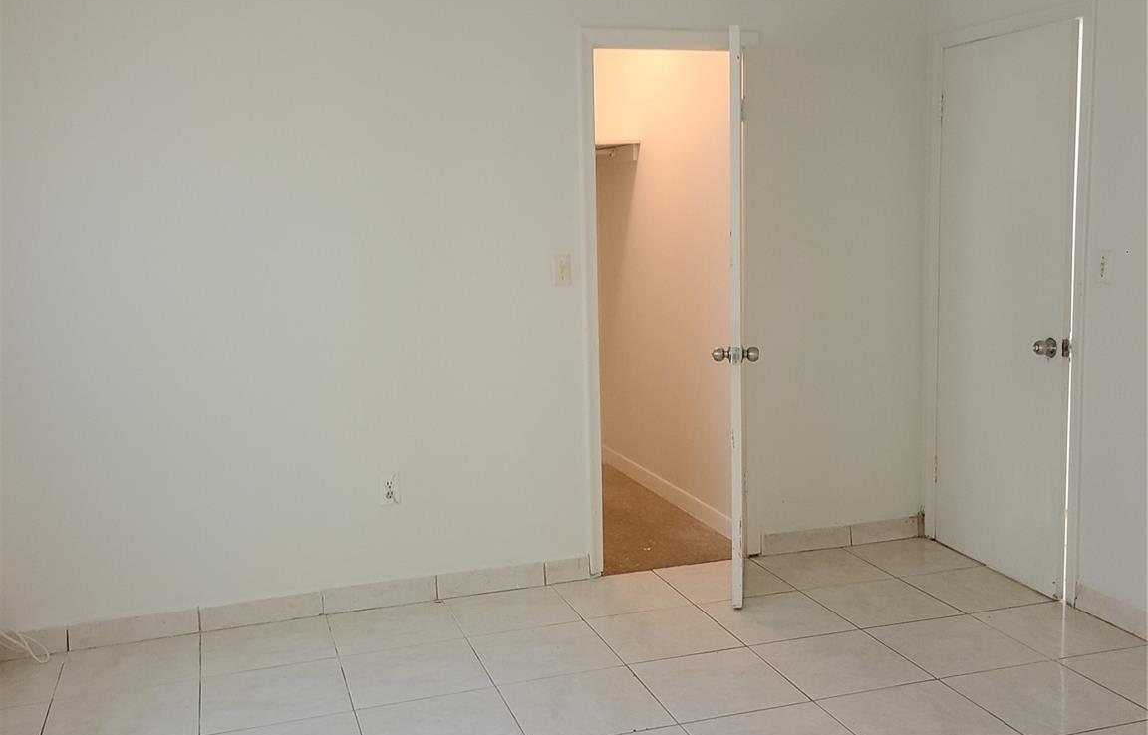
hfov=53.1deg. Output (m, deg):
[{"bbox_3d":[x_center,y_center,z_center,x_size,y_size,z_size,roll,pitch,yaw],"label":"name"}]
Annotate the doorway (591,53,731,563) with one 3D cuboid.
[{"bbox_3d":[0.371,-0.200,4.501,0.615,2.017,0.120,-4,9,-17],"label":"doorway"}]

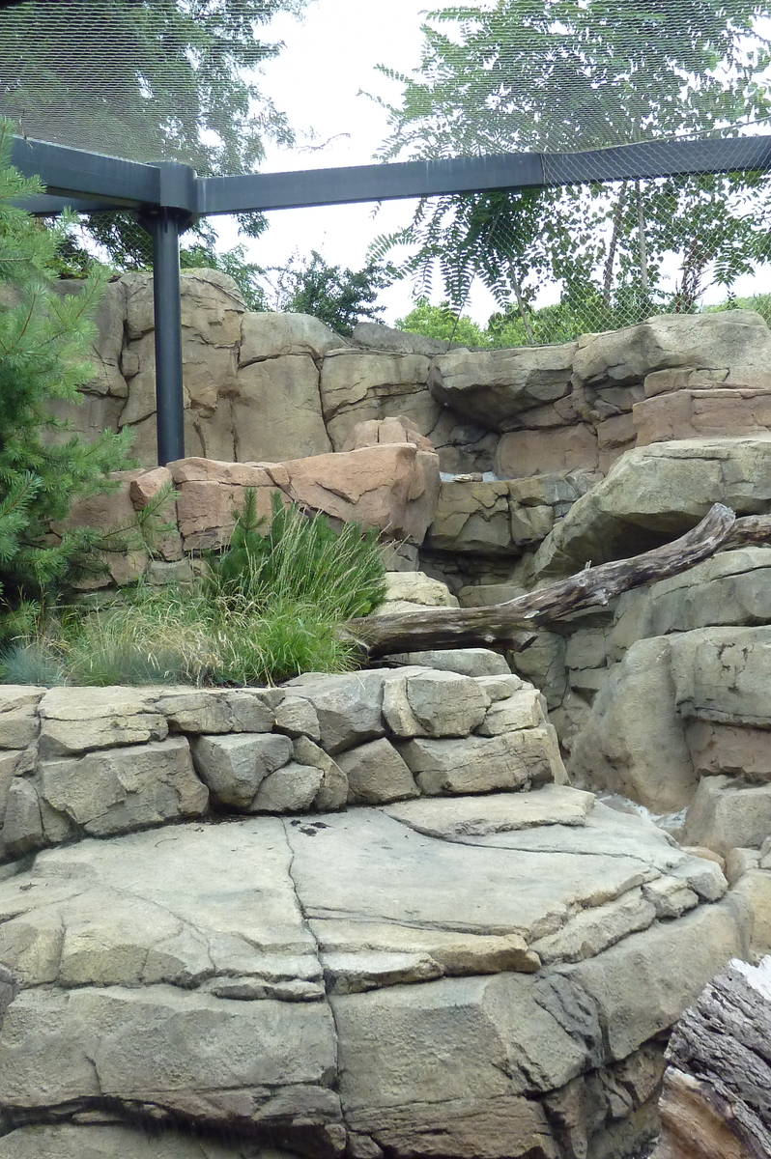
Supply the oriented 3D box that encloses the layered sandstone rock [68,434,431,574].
[{"bbox_3d":[-0.856,-0.458,7.700,2.420,0.780,1.100,-2,-4,12],"label":"layered sandstone rock"}]

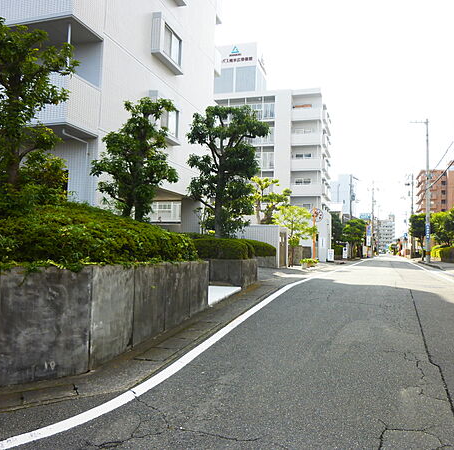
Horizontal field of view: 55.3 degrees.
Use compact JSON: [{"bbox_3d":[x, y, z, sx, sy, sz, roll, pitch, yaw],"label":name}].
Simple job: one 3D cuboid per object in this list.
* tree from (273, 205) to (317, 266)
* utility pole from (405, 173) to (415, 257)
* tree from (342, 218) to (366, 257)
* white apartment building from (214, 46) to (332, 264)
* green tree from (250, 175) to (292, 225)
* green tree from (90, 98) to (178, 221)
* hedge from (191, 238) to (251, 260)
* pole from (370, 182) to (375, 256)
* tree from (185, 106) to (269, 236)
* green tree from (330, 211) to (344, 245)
[{"bbox_3d":[4.790,0.790,30.500,3.100,4.330,3.100,0,-3,18],"label":"tree"},{"bbox_3d":[22.568,-1.162,53.000,1.100,10.520,0.600,0,-4,22],"label":"utility pole"},{"bbox_3d":[16.930,1.770,58.000,3.200,5.290,3.200,0,-3,18],"label":"tree"},{"bbox_3d":[4.810,-7.690,52.140,14.500,23.570,9.000,0,-3,18],"label":"white apartment building"},{"bbox_3d":[3.450,-0.430,36.000,3.700,7.190,3.700,0,-3,18],"label":"green tree"},{"bbox_3d":[-2.374,-1.561,11.000,2.230,3.330,2.150,0,-3,17],"label":"green tree"},{"bbox_3d":[-0.254,0.831,14.700,2.100,0.740,2.300,0,-3,17],"label":"hedge"},{"bbox_3d":[19.543,-0.803,58.000,0.800,10.310,0.500,0,-4,22],"label":"pole"},{"bbox_3d":[0.052,-1.714,15.000,2.840,4.950,2.600,0,-3,17],"label":"tree"},{"bbox_3d":[14.020,1.280,56.000,2.600,6.310,2.600,0,-3,18],"label":"green tree"}]

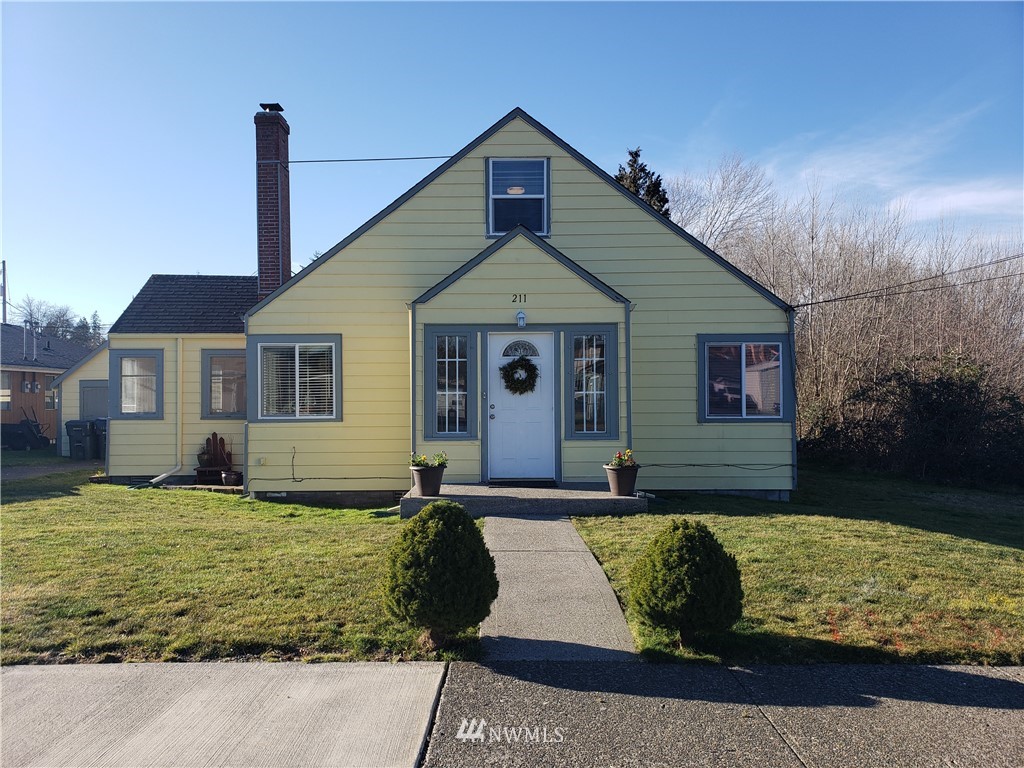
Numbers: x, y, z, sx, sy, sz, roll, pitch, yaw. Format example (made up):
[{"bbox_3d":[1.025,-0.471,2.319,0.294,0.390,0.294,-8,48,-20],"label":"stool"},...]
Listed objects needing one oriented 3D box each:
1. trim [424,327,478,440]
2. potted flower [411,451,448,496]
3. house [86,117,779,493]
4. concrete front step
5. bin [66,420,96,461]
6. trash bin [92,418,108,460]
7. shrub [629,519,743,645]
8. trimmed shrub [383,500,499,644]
[{"bbox_3d":[-0.846,-0.009,10.735,0.749,1.597,0.110,0,-1,1],"label":"trim"},{"bbox_3d":[-1.047,1.114,9.709,0.491,0.560,0.470,0,-1,1],"label":"potted flower"},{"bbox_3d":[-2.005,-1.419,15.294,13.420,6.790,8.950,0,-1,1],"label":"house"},{"bbox_3d":[0.160,1.500,9.969,2.960,0.218,1.510,0,-1,1],"label":"concrete front step"},{"bbox_3d":[-11.966,1.565,21.600,0.660,1.100,0.780,0,-1,-7],"label":"bin"},{"bbox_3d":[-11.158,1.560,21.585,0.660,1.100,0.780,0,-1,-7],"label":"trash bin"},{"bbox_3d":[1.143,1.307,5.056,0.732,0.832,0.750,0,-1,1],"label":"shrub"},{"bbox_3d":[-0.474,1.256,5.088,0.765,0.956,0.760,0,-1,1],"label":"trimmed shrub"}]

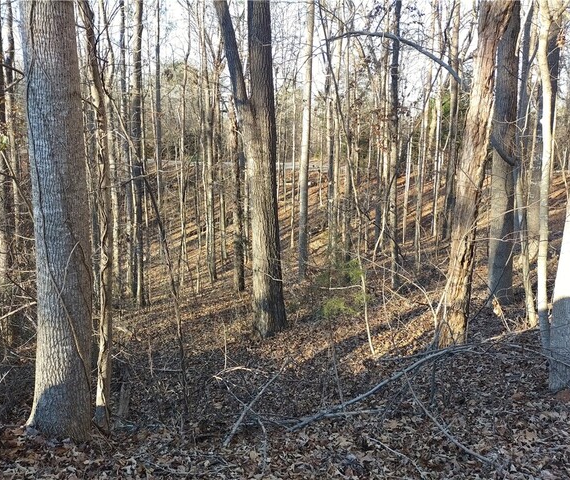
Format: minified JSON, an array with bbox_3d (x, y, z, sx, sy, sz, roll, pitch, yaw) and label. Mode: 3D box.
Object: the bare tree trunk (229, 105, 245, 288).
[{"bbox_3d":[-1.065,-0.950,10.000,0.260,4.180,0.250,-2,5,0],"label":"bare tree trunk"}]

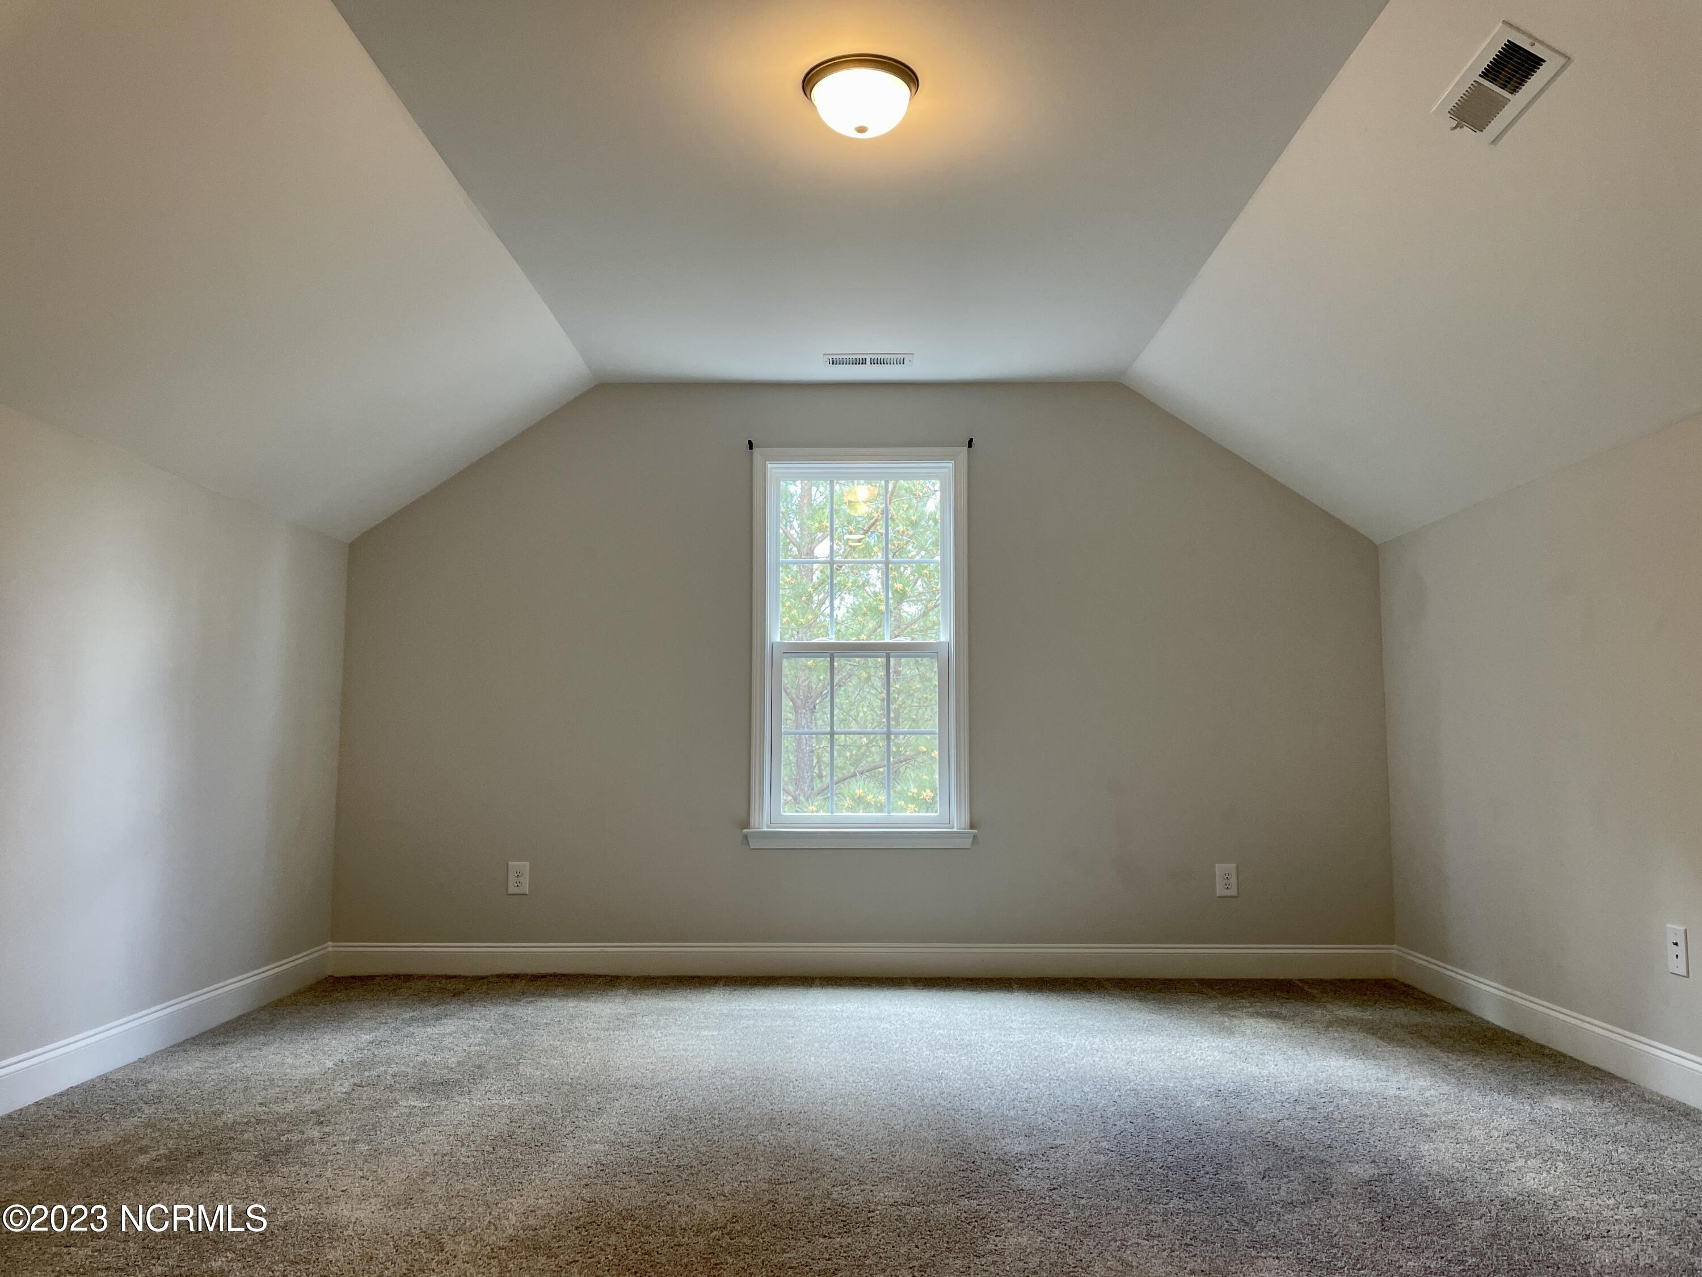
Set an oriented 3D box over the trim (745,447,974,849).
[{"bbox_3d":[0.040,0.031,5.208,0.932,1.637,0.090,0,-5,0],"label":"trim"}]

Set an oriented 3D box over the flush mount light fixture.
[{"bbox_3d":[0.023,-1.222,2.939,0.275,0.125,0.275,0,-5,0],"label":"flush mount light fixture"}]

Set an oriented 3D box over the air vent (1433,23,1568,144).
[{"bbox_3d":[1.348,-1.150,2.667,0.148,0.018,0.345,33,-4,3],"label":"air vent"}]

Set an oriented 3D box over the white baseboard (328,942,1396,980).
[{"bbox_3d":[0.040,1.291,5.096,4.247,0.136,0.018,0,-5,0],"label":"white baseboard"}]

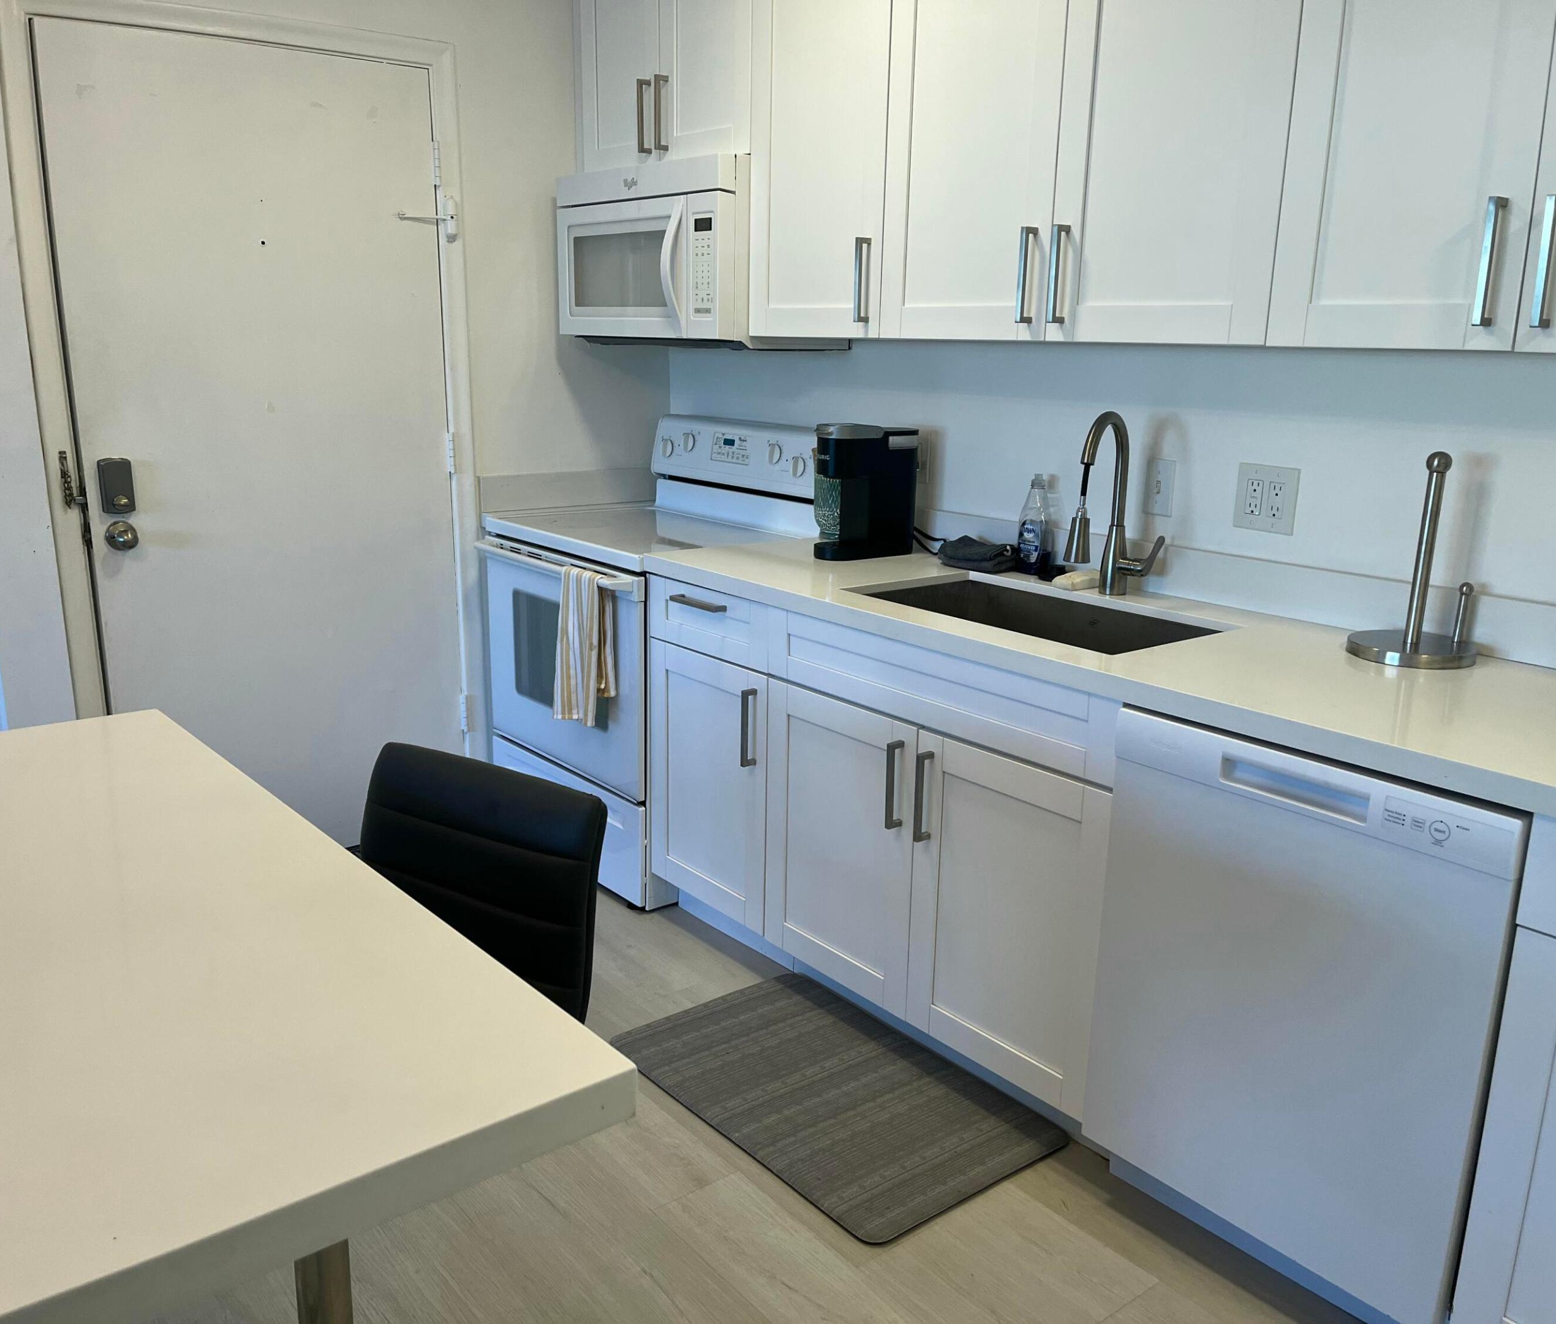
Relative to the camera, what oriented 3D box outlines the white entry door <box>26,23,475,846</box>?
[{"bbox_3d":[-1.274,-0.459,3.389,0.915,2.045,0.050,-10,18,-37],"label":"white entry door"}]

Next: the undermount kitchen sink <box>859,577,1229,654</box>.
[{"bbox_3d":[0.486,0.019,2.597,0.400,0.230,0.710,-10,18,-37],"label":"undermount kitchen sink"}]

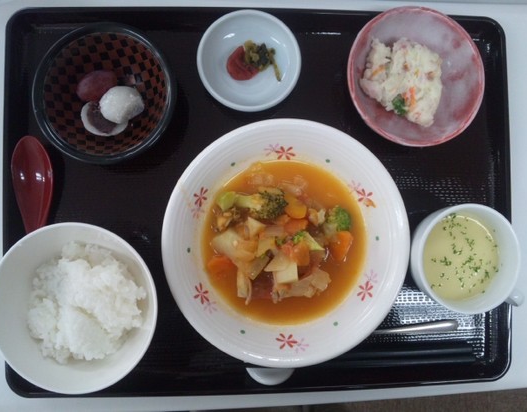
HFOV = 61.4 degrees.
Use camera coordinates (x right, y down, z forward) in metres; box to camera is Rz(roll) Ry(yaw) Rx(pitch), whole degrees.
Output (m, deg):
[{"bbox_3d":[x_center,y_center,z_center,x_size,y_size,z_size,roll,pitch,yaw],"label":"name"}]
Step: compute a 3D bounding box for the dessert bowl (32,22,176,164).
[{"bbox_3d":[-0.129,-0.089,0.380,0.110,0.057,0.110,0,89,-3],"label":"dessert bowl"}]

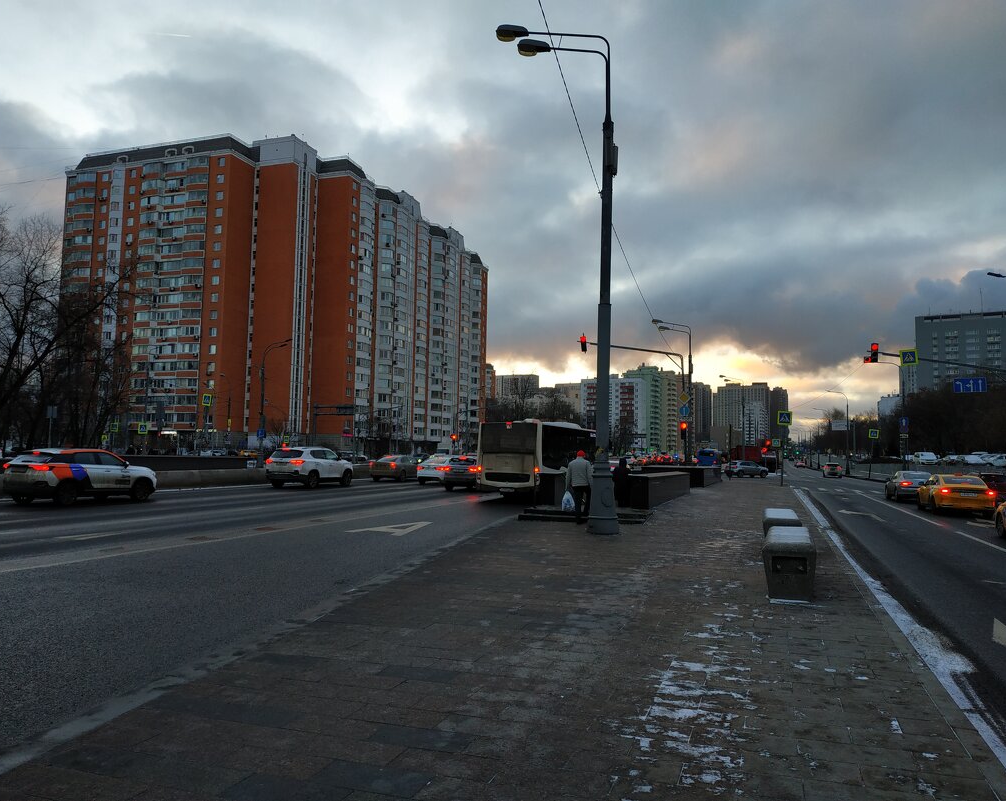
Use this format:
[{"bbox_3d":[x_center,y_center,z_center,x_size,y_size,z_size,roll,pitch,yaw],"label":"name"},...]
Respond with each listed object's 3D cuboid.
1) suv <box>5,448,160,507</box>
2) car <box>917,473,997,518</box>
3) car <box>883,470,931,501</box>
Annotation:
[{"bbox_3d":[-13.325,2.414,23.734,1.840,1.690,4.480,0,-4,20],"label":"suv"},{"bbox_3d":[16.718,3.463,27.557,1.840,1.460,4.700,0,-4,20],"label":"car"},{"bbox_3d":[21.345,4.447,38.817,1.840,1.460,4.750,0,-4,20],"label":"car"}]

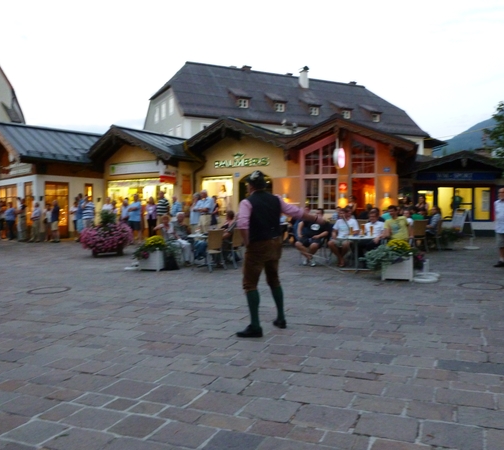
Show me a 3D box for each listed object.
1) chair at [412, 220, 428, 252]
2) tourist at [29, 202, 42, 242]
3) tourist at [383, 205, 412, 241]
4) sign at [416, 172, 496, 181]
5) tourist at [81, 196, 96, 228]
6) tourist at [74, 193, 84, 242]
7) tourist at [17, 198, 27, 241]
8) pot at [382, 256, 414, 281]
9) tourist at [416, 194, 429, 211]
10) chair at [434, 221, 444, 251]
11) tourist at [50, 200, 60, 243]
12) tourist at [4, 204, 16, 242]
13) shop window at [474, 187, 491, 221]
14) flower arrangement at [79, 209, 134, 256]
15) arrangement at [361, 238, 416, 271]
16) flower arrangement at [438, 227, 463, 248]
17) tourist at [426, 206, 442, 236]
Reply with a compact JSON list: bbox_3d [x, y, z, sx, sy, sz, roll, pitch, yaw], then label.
[{"bbox_3d":[4.770,0.336,14.131,0.500,0.900,0.550,-1,3,-12],"label":"chair"},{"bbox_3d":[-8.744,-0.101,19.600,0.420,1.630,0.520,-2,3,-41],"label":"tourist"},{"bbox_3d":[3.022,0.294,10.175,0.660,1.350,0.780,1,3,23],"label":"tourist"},{"bbox_3d":[8.512,-2.019,20.200,3.330,0.350,0.120,0,3,3],"label":"sign"},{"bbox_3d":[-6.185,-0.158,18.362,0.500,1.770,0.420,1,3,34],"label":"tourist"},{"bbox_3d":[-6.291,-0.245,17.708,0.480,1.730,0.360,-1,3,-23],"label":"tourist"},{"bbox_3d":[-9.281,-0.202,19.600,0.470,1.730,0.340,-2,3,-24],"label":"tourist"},{"bbox_3d":[2.760,0.768,9.245,0.540,0.490,0.530,1,3,14],"label":"pot"},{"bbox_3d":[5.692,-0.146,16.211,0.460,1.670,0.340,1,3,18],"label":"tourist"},{"bbox_3d":[5.676,0.345,15.081,0.540,0.900,0.450,0,2,12],"label":"chair"},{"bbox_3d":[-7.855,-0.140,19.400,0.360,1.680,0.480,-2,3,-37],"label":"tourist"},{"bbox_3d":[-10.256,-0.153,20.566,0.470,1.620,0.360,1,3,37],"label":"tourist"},{"bbox_3d":[9.594,-0.895,20.200,0.680,1.420,0.100,0,3,3],"label":"shop window"},{"bbox_3d":[-4.261,0.228,14.172,1.360,1.330,1.200,0,2,0],"label":"flower arrangement"},{"bbox_3d":[2.531,0.566,9.000,1.000,0.640,0.650,0,2,0],"label":"arrangement"},{"bbox_3d":[6.264,0.398,15.200,0.750,0.720,0.650,0,3,6],"label":"flower arrangement"},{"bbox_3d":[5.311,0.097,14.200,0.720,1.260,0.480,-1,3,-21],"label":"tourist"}]

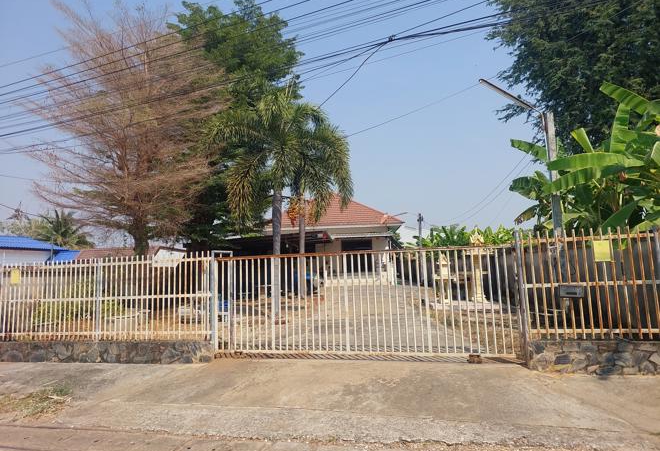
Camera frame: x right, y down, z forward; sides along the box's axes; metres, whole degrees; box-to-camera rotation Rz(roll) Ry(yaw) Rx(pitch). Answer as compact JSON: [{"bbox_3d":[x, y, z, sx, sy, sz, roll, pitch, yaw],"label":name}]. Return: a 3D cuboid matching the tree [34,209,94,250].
[{"bbox_3d":[-23.006,2.695,37.993,5.300,8.260,5.200,2,-9,-31],"label":"tree"}]

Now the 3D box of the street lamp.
[{"bbox_3d":[2.936,-0.219,6.467,1.610,3.810,0.200,2,-8,-27],"label":"street lamp"}]

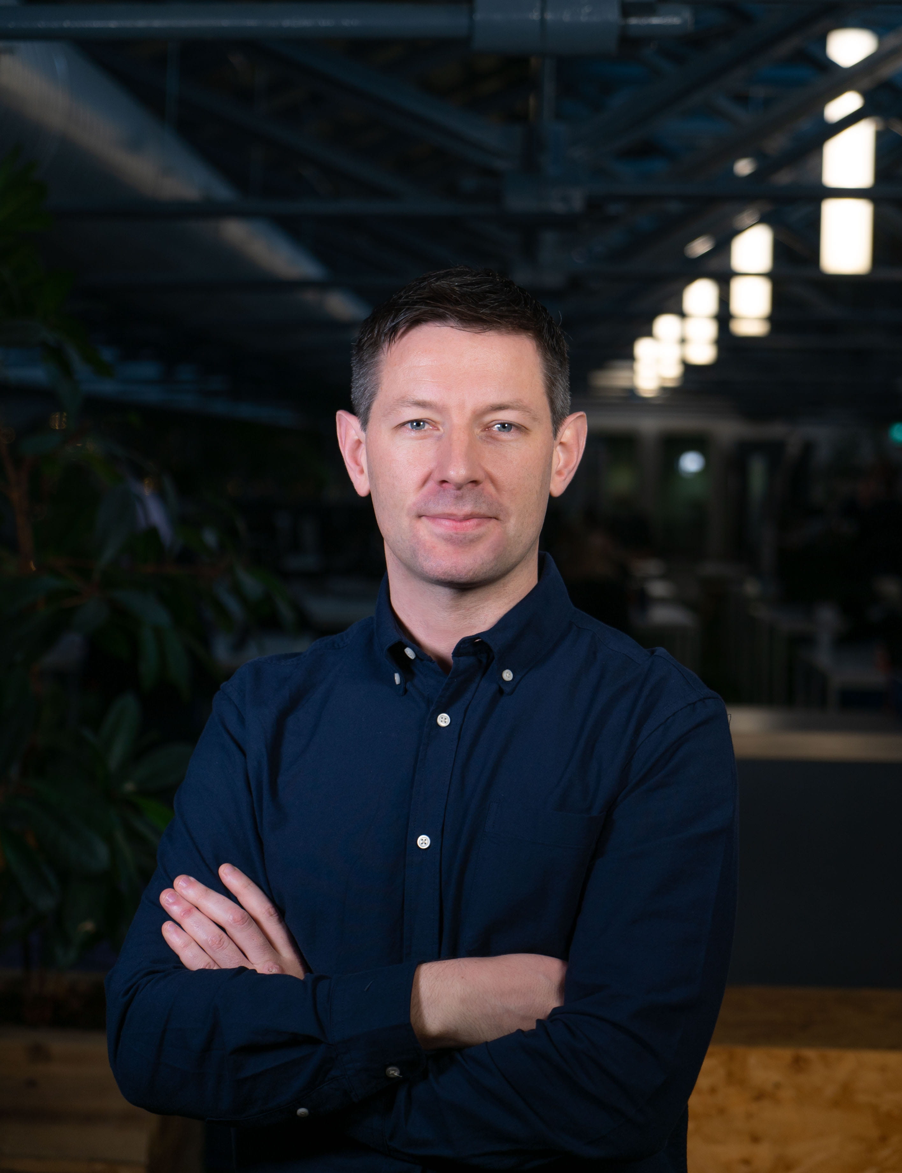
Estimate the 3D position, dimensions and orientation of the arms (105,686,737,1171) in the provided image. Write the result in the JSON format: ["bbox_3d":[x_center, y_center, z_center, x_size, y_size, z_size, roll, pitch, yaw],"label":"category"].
[{"bbox_3d":[-0.019,0.250,1.870,0.485,0.355,0.330,1,3,13],"label":"arms"}]

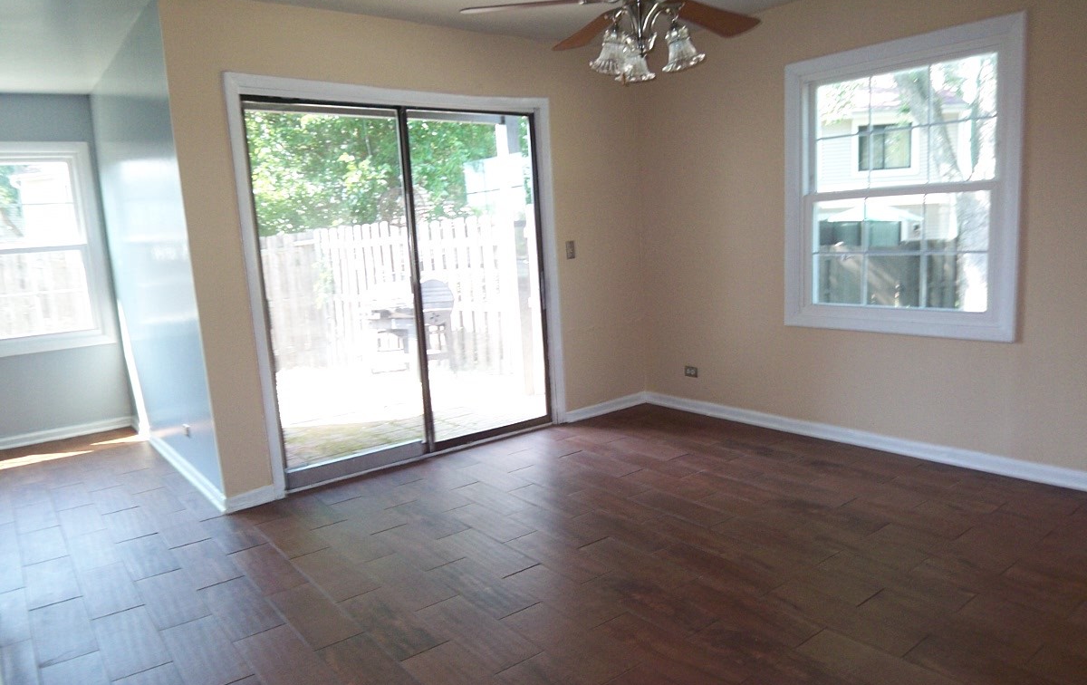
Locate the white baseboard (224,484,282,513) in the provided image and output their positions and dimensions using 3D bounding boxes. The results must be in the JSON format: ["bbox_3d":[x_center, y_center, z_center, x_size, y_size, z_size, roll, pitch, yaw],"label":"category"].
[{"bbox_3d":[-1.464,0.783,3.617,0.250,0.082,0.018,-10,11,-37],"label":"white baseboard"}]

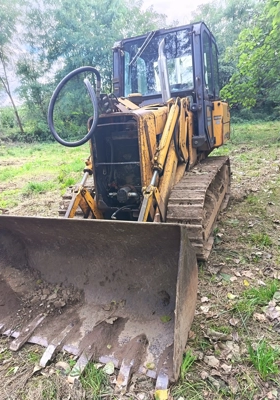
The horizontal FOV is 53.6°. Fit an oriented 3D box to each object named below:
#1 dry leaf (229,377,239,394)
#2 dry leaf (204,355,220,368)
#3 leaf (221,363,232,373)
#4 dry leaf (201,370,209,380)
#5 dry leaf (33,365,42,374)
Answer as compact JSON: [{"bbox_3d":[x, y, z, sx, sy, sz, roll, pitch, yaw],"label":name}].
[{"bbox_3d":[0.571,1.124,1.679,0.051,0.025,0.096,-4,15,3],"label":"dry leaf"},{"bbox_3d":[0.483,1.081,1.858,0.095,0.030,0.076,2,16,26],"label":"dry leaf"},{"bbox_3d":[0.594,1.148,1.895,0.072,0.018,0.042,0,17,17],"label":"leaf"},{"bbox_3d":[0.413,1.117,1.767,0.047,0.020,0.043,7,19,38],"label":"dry leaf"},{"bbox_3d":[-0.716,1.172,1.924,0.062,0.025,0.043,-15,18,-34],"label":"dry leaf"}]

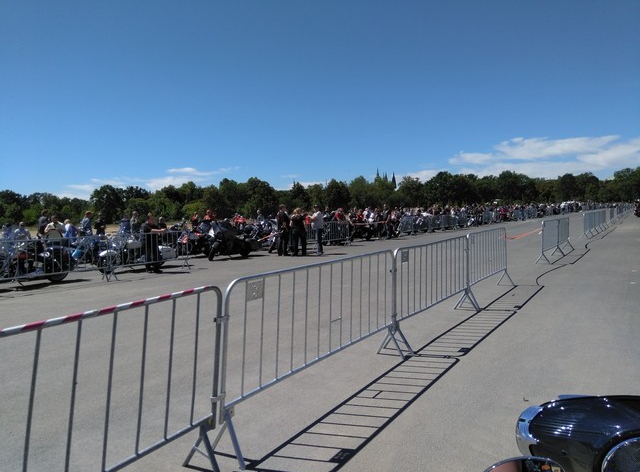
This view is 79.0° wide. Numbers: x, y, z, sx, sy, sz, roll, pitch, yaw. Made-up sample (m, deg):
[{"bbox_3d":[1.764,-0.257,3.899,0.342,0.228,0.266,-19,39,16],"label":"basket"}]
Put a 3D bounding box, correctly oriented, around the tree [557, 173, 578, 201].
[{"bbox_3d":[73.170,-13.190,114.658,6.520,10.890,6.520,1,4,33],"label":"tree"}]

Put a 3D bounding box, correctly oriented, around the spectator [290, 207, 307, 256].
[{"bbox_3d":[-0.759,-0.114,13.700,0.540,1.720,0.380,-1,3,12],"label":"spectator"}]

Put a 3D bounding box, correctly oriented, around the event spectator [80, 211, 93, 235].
[{"bbox_3d":[-8.242,0.034,13.645,0.380,1.750,0.500,-2,4,-3],"label":"event spectator"}]

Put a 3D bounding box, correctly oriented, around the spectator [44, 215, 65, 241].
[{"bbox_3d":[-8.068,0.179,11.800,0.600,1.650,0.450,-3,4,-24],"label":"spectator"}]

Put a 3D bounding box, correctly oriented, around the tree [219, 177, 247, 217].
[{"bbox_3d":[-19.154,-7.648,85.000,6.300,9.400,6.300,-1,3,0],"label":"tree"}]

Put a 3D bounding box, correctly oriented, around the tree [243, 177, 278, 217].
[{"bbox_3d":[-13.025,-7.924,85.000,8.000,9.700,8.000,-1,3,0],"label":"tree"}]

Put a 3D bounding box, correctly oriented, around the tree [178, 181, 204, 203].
[{"bbox_3d":[-30.799,-8.256,91.694,5.690,9.740,5.690,-3,4,-18],"label":"tree"}]

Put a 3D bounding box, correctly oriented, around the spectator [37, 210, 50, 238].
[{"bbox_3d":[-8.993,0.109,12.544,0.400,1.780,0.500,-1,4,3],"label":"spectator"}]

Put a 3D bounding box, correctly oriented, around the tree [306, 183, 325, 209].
[{"bbox_3d":[-1.230,-8.940,96.723,4.500,8.820,4.500,-1,4,-1],"label":"tree"}]

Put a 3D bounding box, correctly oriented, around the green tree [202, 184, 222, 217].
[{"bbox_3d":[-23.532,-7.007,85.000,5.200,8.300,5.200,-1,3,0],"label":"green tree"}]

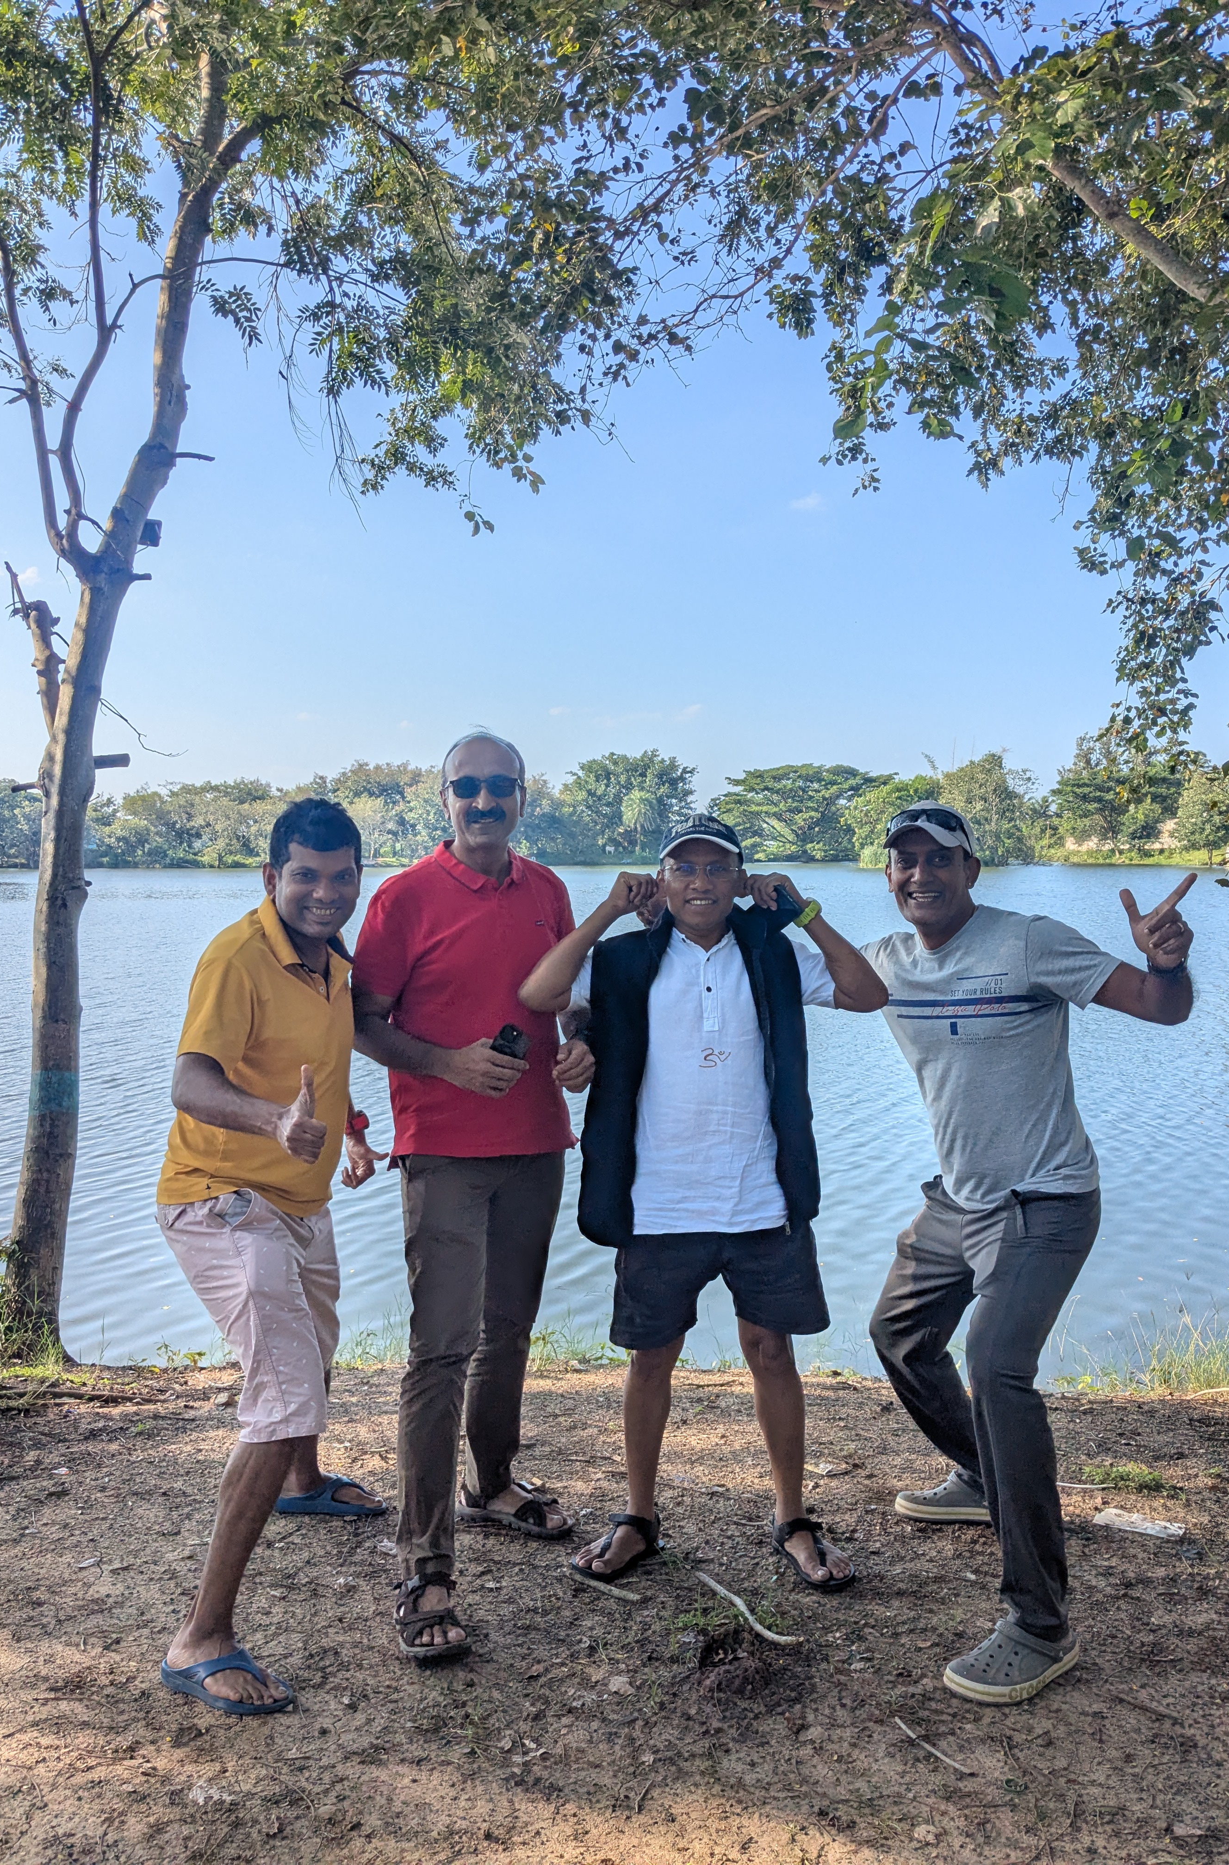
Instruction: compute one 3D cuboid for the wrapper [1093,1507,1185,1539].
[{"bbox_3d":[1.173,1.321,3.251,0.186,0.016,0.072,2,3,26],"label":"wrapper"}]

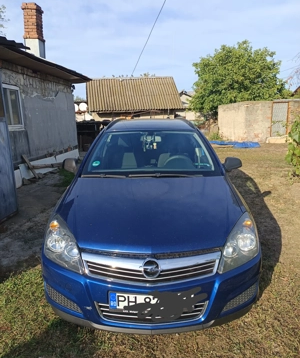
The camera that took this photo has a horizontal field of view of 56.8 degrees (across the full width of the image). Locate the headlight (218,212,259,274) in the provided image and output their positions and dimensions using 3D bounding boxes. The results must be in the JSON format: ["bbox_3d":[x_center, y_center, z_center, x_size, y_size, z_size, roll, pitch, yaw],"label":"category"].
[{"bbox_3d":[0.647,0.443,1.998,0.370,0.270,0.500,0,13,0],"label":"headlight"}]

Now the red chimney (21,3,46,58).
[{"bbox_3d":[-3.202,-4.137,7.700,0.430,1.330,0.430,1,13,5],"label":"red chimney"}]

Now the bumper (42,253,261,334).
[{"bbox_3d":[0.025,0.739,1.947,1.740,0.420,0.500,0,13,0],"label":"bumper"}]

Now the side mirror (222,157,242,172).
[{"bbox_3d":[0.928,-0.163,3.120,0.230,0.170,0.160,0,13,0],"label":"side mirror"}]

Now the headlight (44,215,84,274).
[{"bbox_3d":[-0.594,0.451,2.007,0.370,0.270,0.500,0,13,0],"label":"headlight"}]

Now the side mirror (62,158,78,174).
[{"bbox_3d":[-0.891,-0.152,3.120,0.230,0.170,0.160,0,13,0],"label":"side mirror"}]

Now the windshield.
[{"bbox_3d":[0.033,-0.320,3.124,1.420,0.180,0.970,0,40,0],"label":"windshield"}]

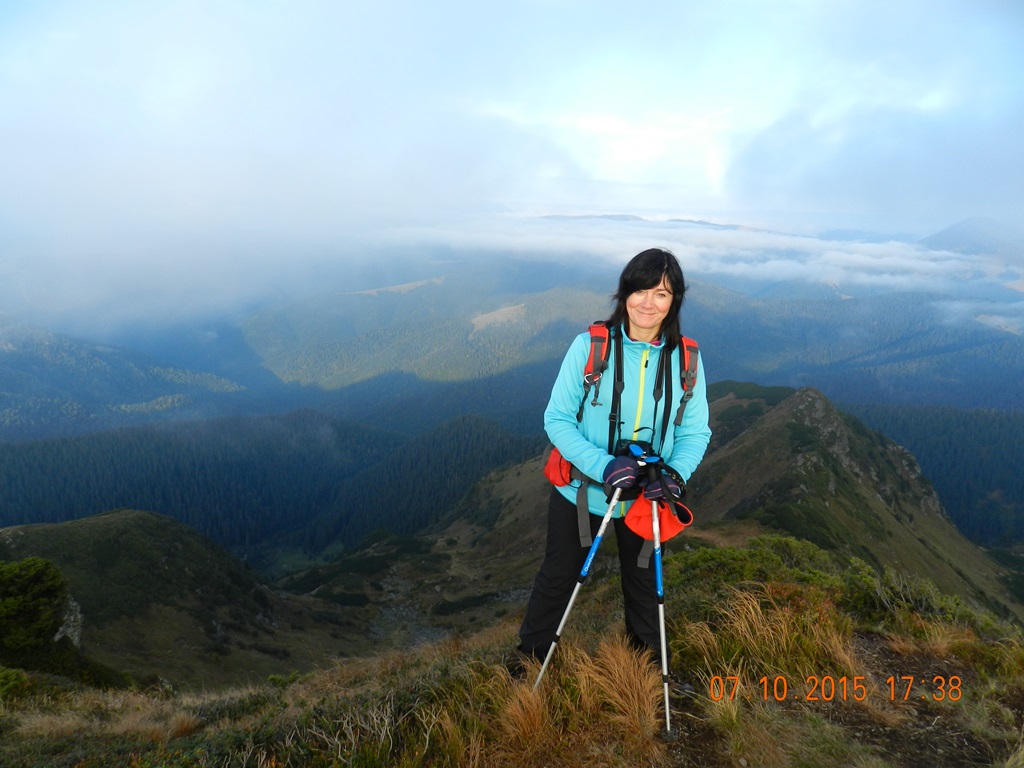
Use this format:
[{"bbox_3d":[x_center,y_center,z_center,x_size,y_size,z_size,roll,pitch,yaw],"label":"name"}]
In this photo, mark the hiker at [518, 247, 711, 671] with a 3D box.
[{"bbox_3d":[0.344,0.362,2.280,0.620,1.590,0.500,2,14,0],"label":"hiker"}]

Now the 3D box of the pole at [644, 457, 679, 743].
[{"bbox_3d":[0.465,0.703,2.119,0.060,1.031,0.060,-6,15,2],"label":"pole"}]

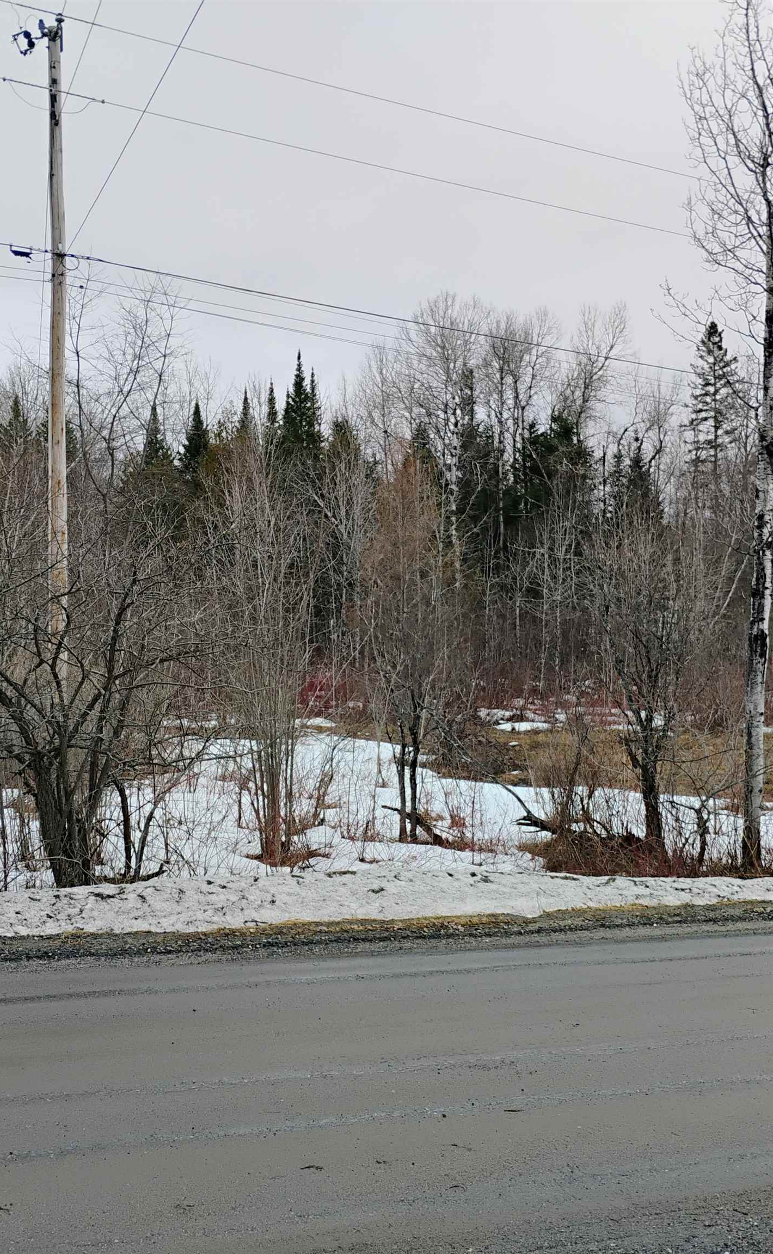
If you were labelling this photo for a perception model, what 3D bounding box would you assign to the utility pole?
[{"bbox_3d":[-4.819,-3.189,19.000,0.700,10.800,0.400,0,-1,-12],"label":"utility pole"}]

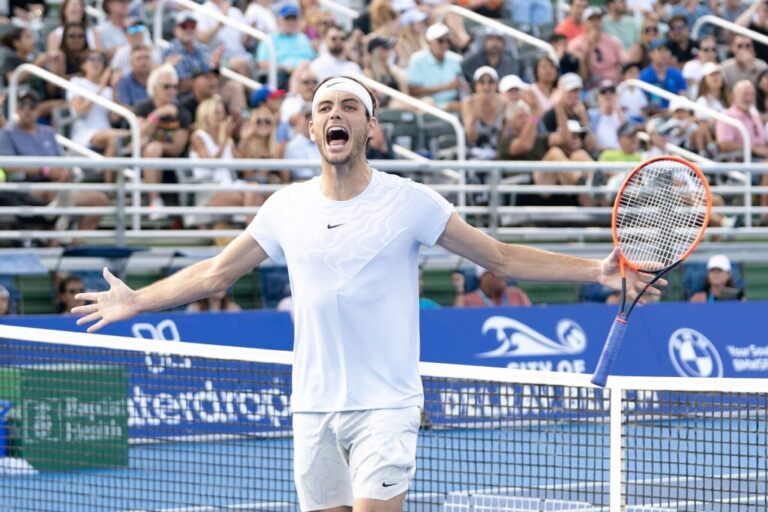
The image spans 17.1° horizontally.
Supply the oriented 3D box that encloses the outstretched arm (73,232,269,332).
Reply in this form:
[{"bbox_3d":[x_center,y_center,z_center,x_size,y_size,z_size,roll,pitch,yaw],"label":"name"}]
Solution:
[{"bbox_3d":[-0.612,0.062,7.230,0.630,0.180,0.140,-21,-8,23],"label":"outstretched arm"}]

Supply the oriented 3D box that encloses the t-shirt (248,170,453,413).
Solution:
[{"bbox_3d":[-0.093,0.099,7.120,0.580,0.680,0.280,0,1,17],"label":"t-shirt"}]

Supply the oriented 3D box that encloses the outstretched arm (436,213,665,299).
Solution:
[{"bbox_3d":[0.467,0.004,7.110,0.660,0.150,0.140,13,0,-6],"label":"outstretched arm"}]

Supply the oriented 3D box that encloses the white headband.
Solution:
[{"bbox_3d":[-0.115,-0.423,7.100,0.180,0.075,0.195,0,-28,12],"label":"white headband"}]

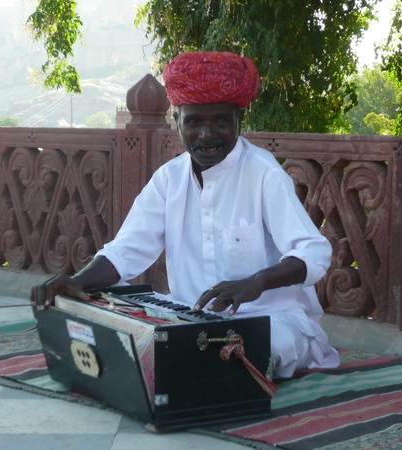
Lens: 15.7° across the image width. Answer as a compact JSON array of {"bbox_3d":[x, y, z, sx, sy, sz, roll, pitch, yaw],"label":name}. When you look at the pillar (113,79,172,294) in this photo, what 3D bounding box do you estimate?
[{"bbox_3d":[-0.163,-0.143,4.872,0.165,0.721,0.168,-5,7,-43],"label":"pillar"}]

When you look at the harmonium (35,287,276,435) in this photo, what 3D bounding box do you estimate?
[{"bbox_3d":[-0.132,0.300,3.416,0.339,0.228,0.586,-3,6,-28],"label":"harmonium"}]

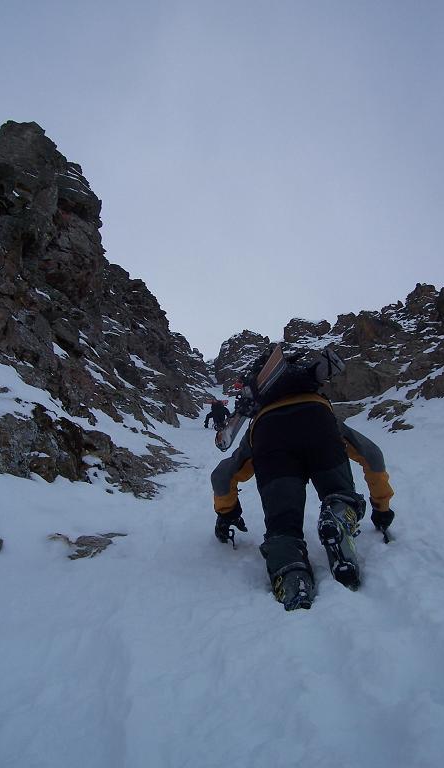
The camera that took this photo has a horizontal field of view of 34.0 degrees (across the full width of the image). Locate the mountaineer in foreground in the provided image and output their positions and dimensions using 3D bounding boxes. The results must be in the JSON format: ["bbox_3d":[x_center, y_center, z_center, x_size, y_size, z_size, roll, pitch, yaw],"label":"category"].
[{"bbox_3d":[0.410,0.480,3.620,0.930,1.500,0.950,1,-32,-2],"label":"mountaineer in foreground"}]

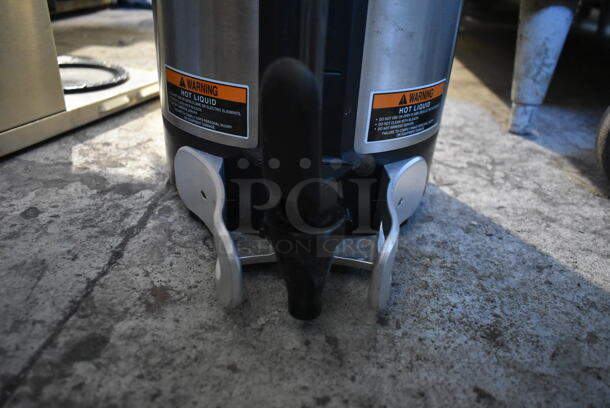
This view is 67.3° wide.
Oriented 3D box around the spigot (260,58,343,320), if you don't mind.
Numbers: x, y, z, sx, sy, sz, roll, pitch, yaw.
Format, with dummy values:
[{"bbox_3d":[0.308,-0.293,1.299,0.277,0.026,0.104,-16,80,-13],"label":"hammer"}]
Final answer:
[{"bbox_3d":[-0.001,-0.004,0.235,0.040,0.132,0.064,-2,27,-2],"label":"spigot"}]

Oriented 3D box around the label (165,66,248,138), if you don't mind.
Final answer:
[{"bbox_3d":[-0.068,-0.068,0.300,0.078,0.033,0.007,21,31,31],"label":"label"}]

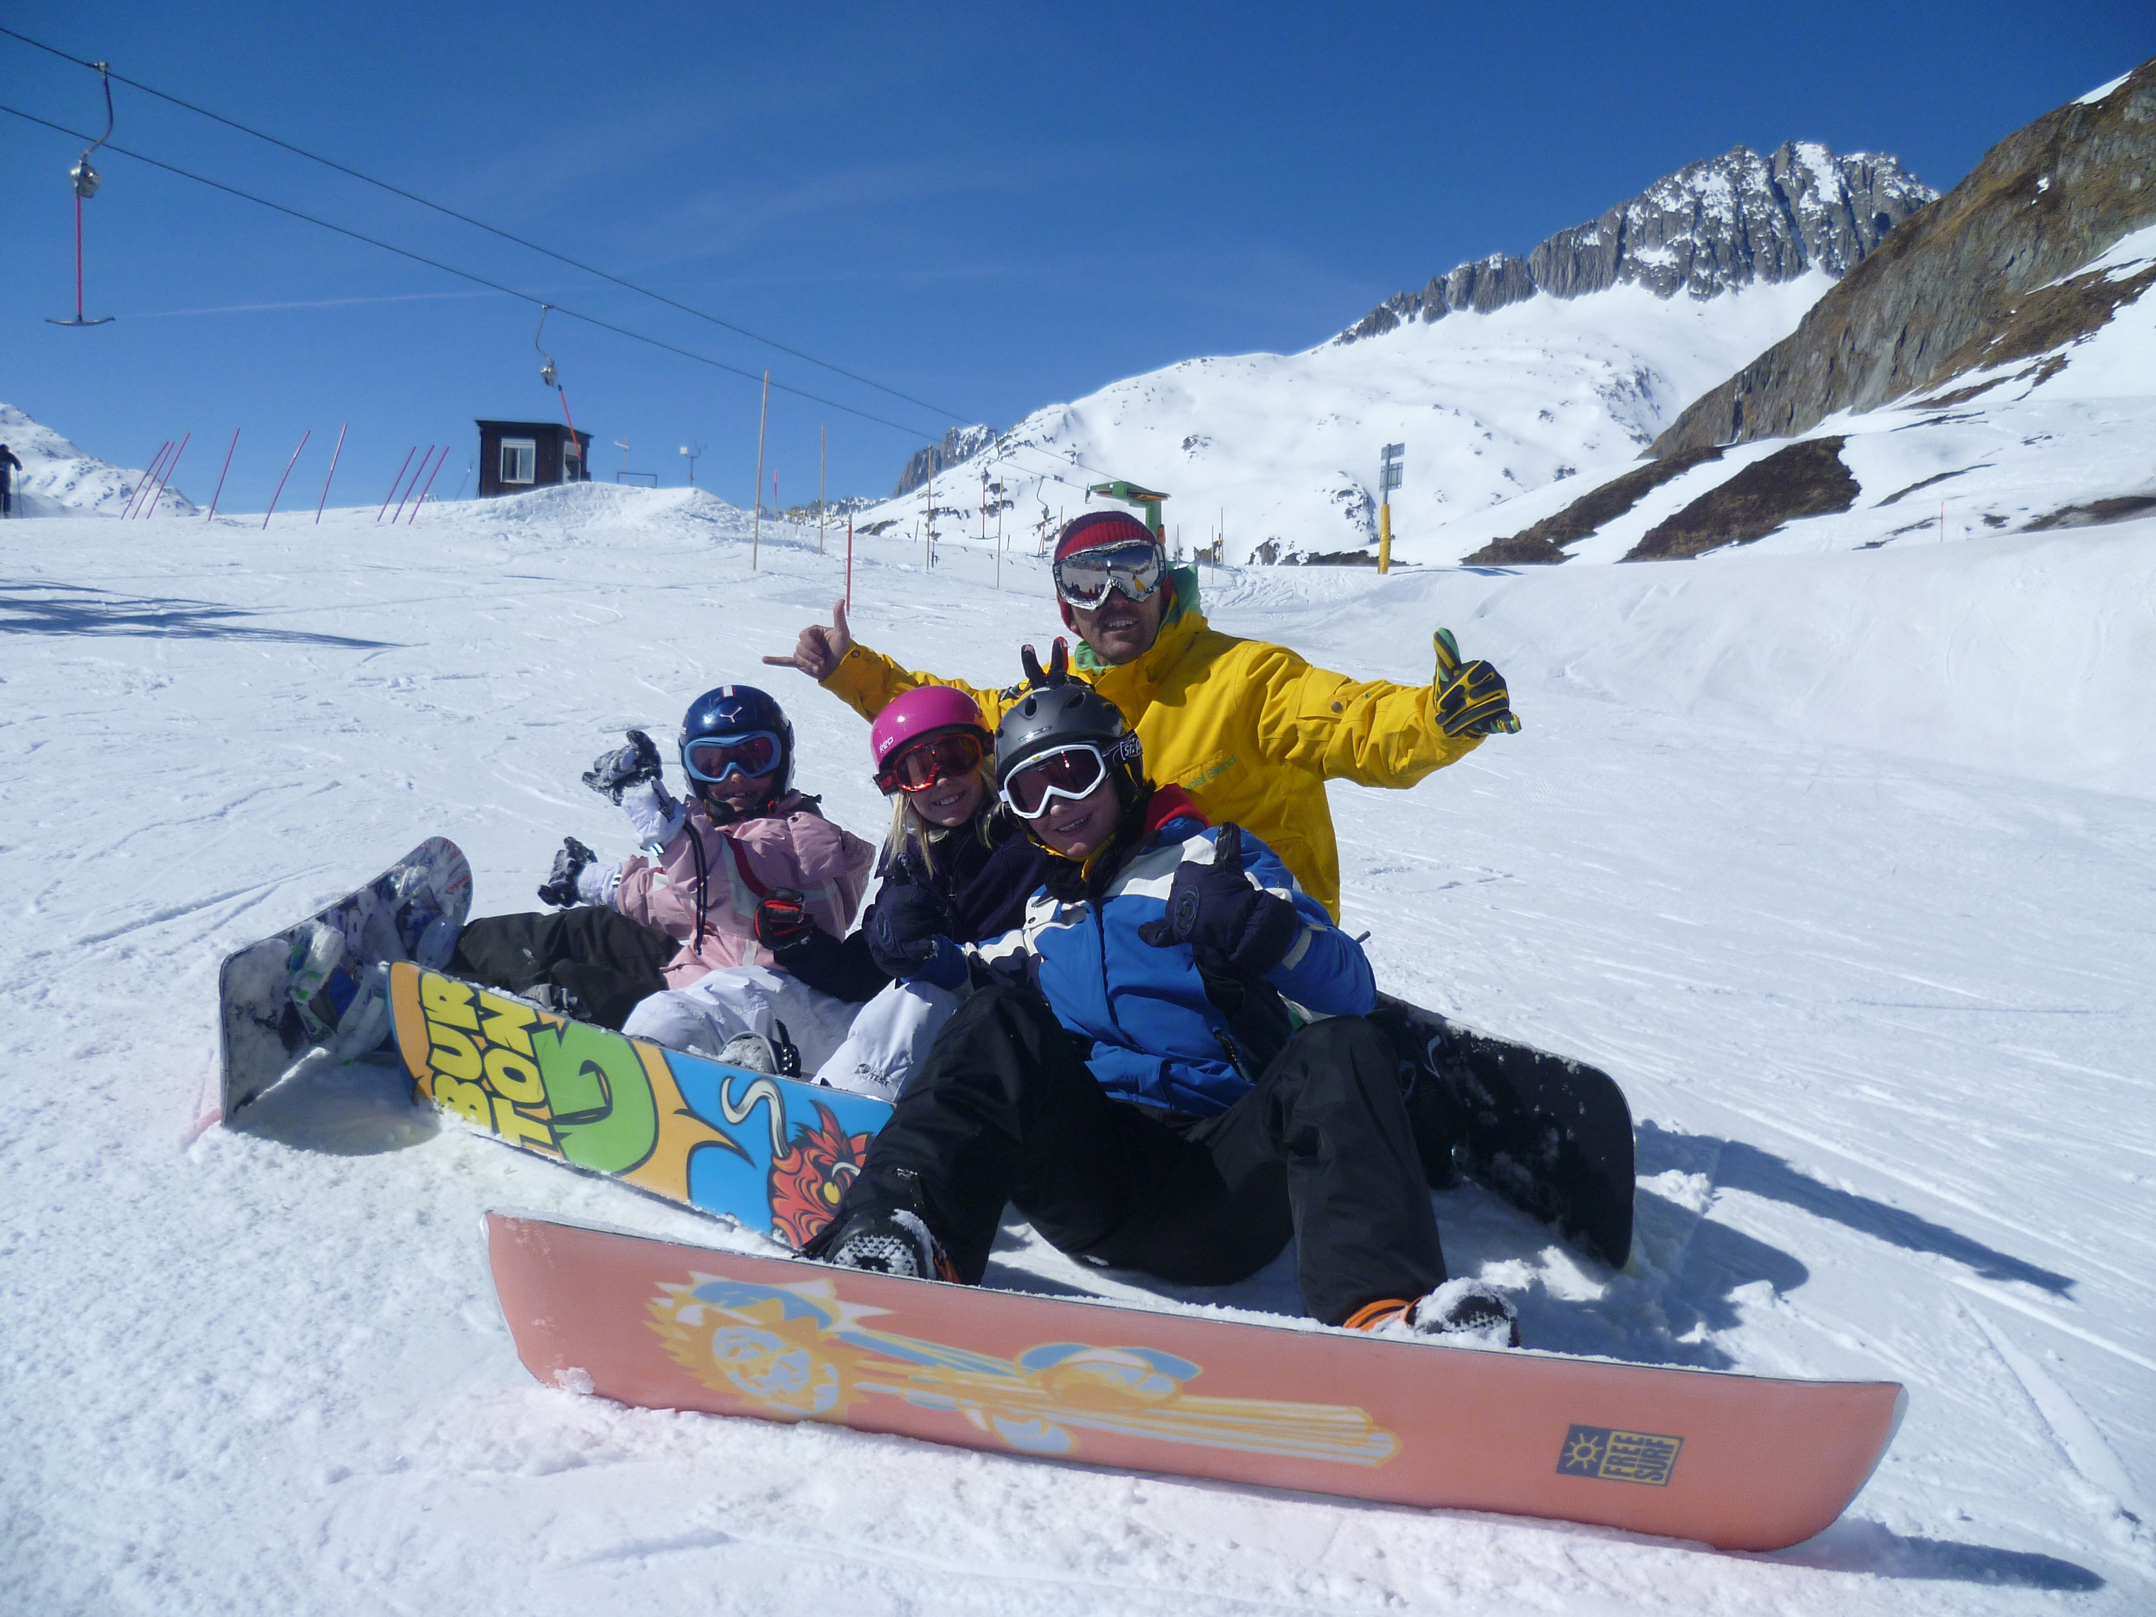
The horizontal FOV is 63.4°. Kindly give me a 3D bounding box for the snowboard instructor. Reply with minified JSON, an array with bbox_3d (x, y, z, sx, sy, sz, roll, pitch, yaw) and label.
[{"bbox_3d":[0.113,0.021,2.900,1.220,1.030,0.680,3,4,17],"label":"snowboard instructor"}]

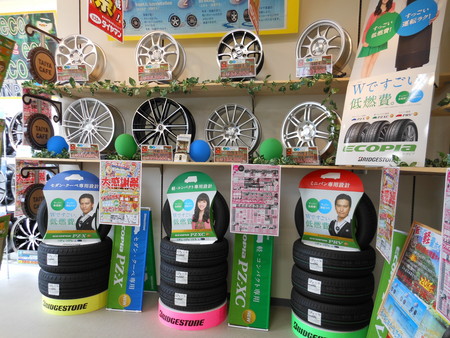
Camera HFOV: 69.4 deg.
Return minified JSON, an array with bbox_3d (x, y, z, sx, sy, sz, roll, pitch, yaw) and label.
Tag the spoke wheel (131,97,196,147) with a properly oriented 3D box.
[{"bbox_3d":[-0.520,-0.347,2.794,0.492,0.492,0.218,2,1,11],"label":"spoke wheel"}]

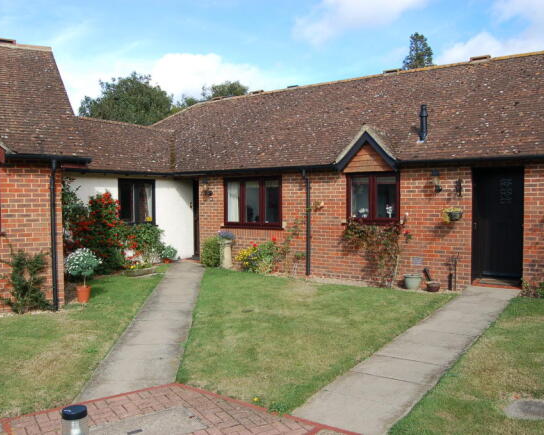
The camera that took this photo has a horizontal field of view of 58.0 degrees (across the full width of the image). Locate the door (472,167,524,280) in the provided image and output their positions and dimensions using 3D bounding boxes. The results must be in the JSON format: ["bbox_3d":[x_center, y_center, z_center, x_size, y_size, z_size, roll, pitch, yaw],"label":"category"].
[{"bbox_3d":[4.105,0.105,8.945,0.870,2.050,0.100,1,3,33],"label":"door"}]

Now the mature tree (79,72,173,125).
[{"bbox_3d":[-9.958,-4.762,34.203,7.200,10.560,7.200,1,3,33],"label":"mature tree"}]

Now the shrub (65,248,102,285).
[{"bbox_3d":[-3.305,0.879,8.572,0.600,0.570,0.600,1,3,32],"label":"shrub"}]

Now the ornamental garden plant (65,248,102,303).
[{"bbox_3d":[-3.304,1.034,8.579,0.600,0.880,0.600,1,3,32],"label":"ornamental garden plant"}]

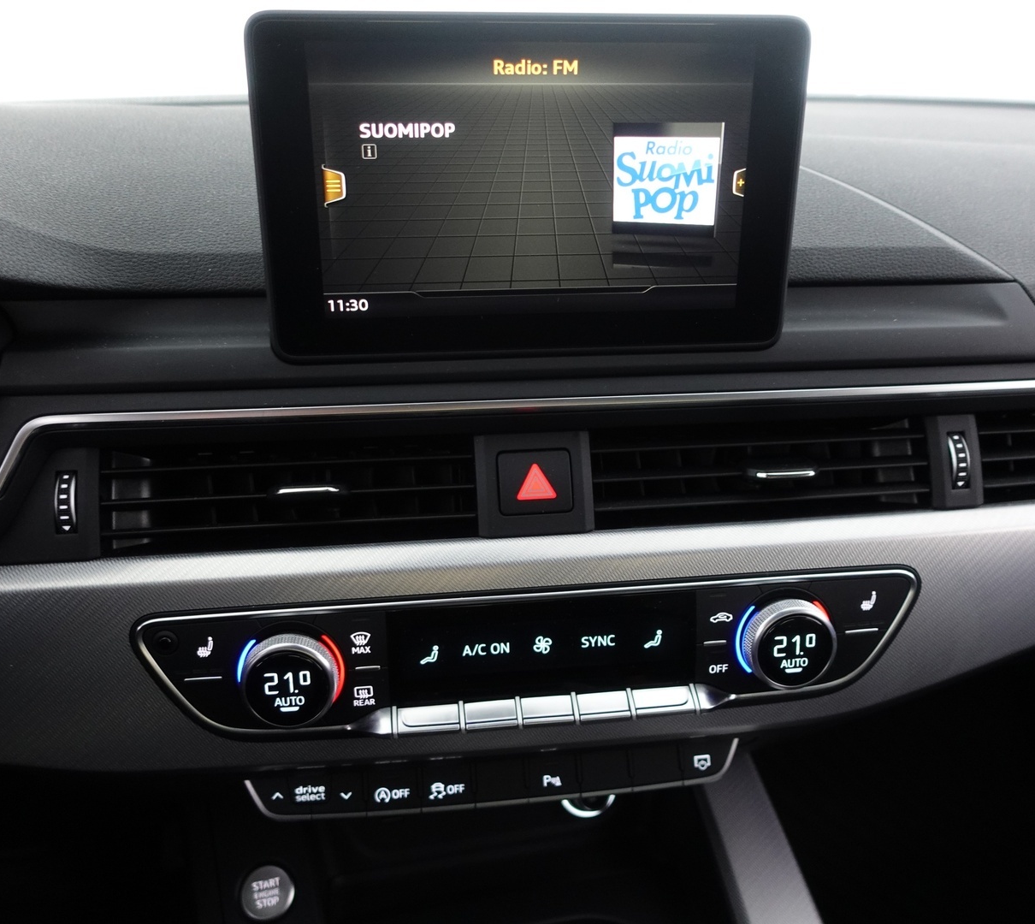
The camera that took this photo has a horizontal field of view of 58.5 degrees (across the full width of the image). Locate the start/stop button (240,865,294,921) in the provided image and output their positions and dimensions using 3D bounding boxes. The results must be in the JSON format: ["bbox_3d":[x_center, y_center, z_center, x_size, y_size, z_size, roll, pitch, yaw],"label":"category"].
[{"bbox_3d":[-0.119,0.205,0.439,0.027,0.008,0.027,-4,66,-17],"label":"start/stop button"}]

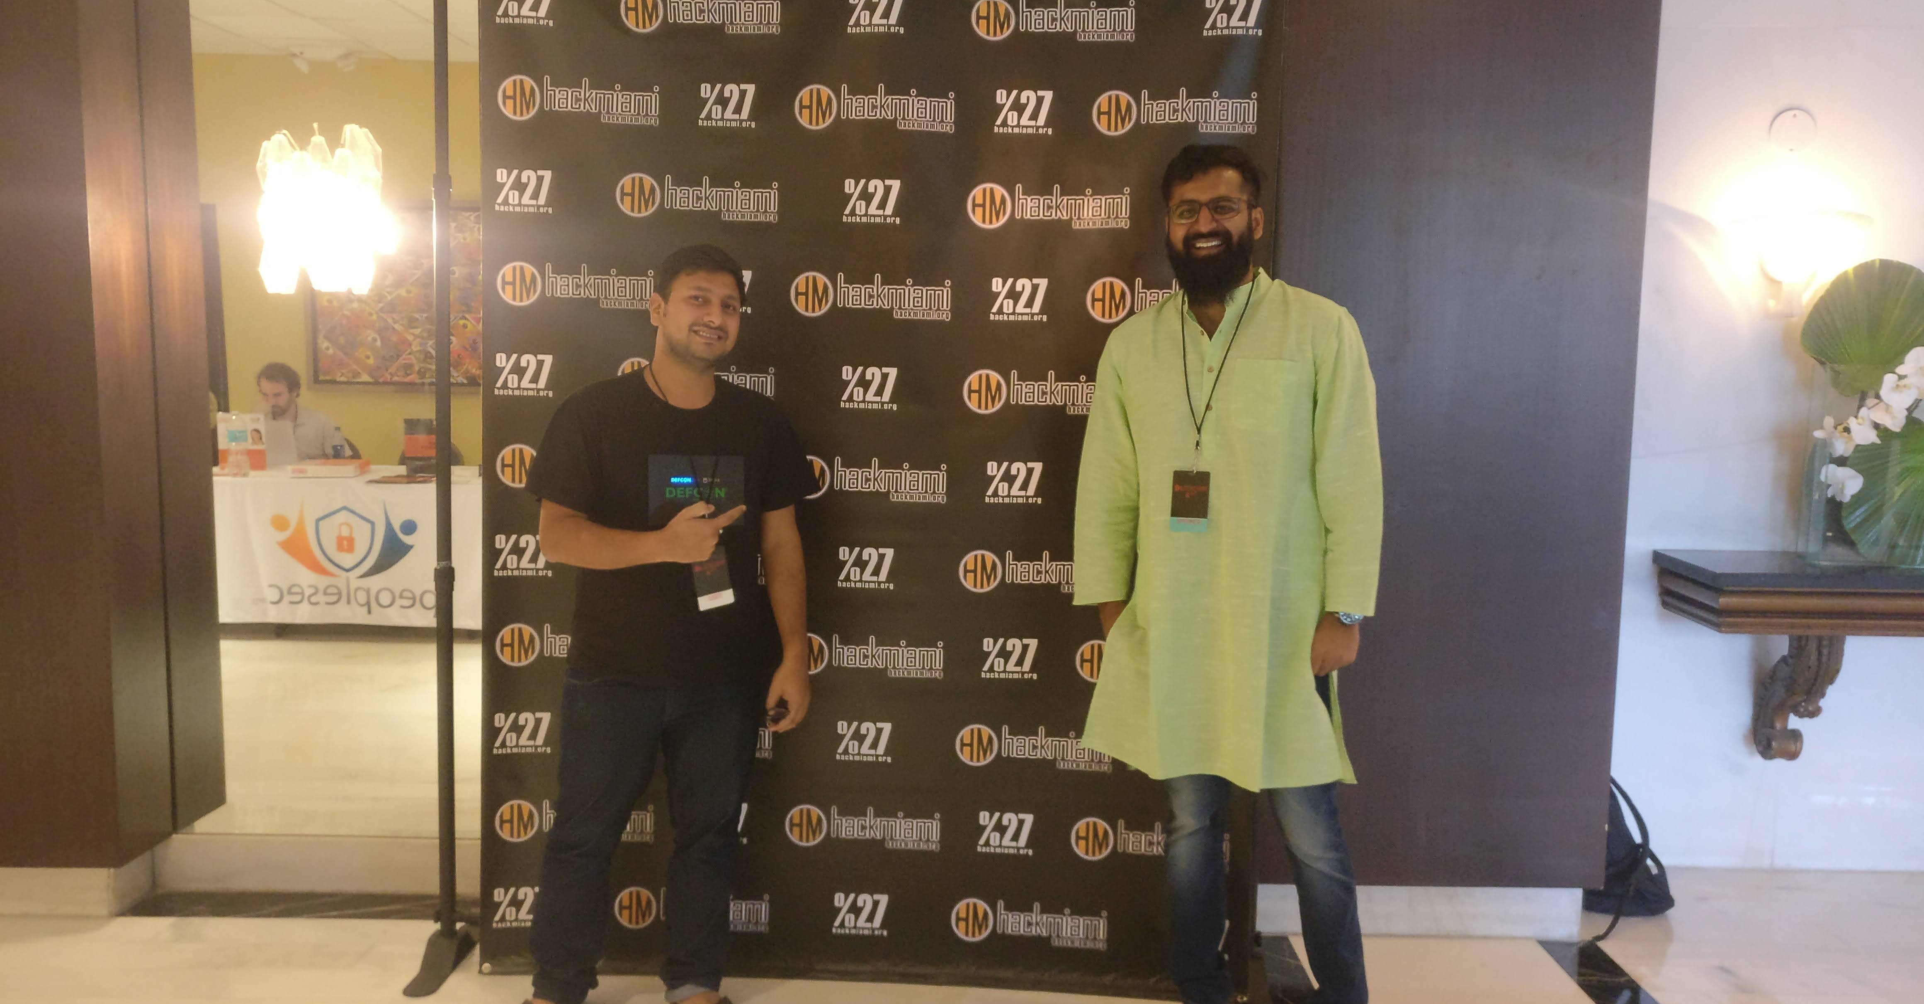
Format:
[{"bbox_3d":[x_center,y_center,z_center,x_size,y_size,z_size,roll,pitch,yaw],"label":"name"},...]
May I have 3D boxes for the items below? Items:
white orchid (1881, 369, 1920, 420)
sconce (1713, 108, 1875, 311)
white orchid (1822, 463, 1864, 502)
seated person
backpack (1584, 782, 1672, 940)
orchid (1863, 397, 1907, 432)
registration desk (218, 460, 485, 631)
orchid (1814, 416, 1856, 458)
[{"bbox_3d":[2.438,-0.279,4.043,0.095,0.120,0.060,2,6,12],"label":"white orchid"},{"bbox_3d":[2.204,-0.765,4.115,0.390,0.530,0.240,1,6,1],"label":"sconce"},{"bbox_3d":[2.316,-0.051,4.088,0.100,0.100,0.060,3,6,17],"label":"white orchid"},{"bbox_3d":[-3.509,-0.097,8.330,0.560,1.280,0.750,2,6,15],"label":"seated person"},{"bbox_3d":[1.752,0.871,4.203,0.310,0.380,0.270,0,6,-5],"label":"backpack"},{"bbox_3d":[2.413,-0.228,4.069,0.100,0.085,0.060,3,6,17],"label":"orchid"},{"bbox_3d":[-2.949,0.237,7.825,1.830,0.745,0.760,1,6,3],"label":"registration desk"},{"bbox_3d":[2.287,-0.171,4.076,0.100,0.100,0.060,3,7,22],"label":"orchid"}]

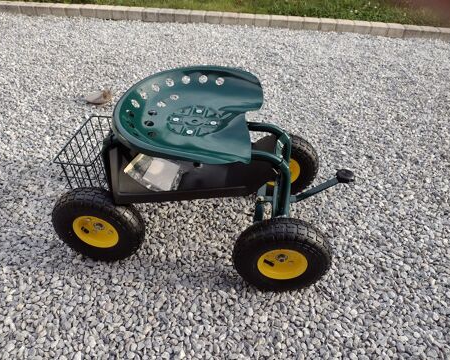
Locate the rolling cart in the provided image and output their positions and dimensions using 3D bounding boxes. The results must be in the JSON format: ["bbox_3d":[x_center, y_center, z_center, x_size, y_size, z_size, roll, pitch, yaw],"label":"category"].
[{"bbox_3d":[-0.053,-0.026,1.110,0.835,0.465,0.460,8,43,7],"label":"rolling cart"}]

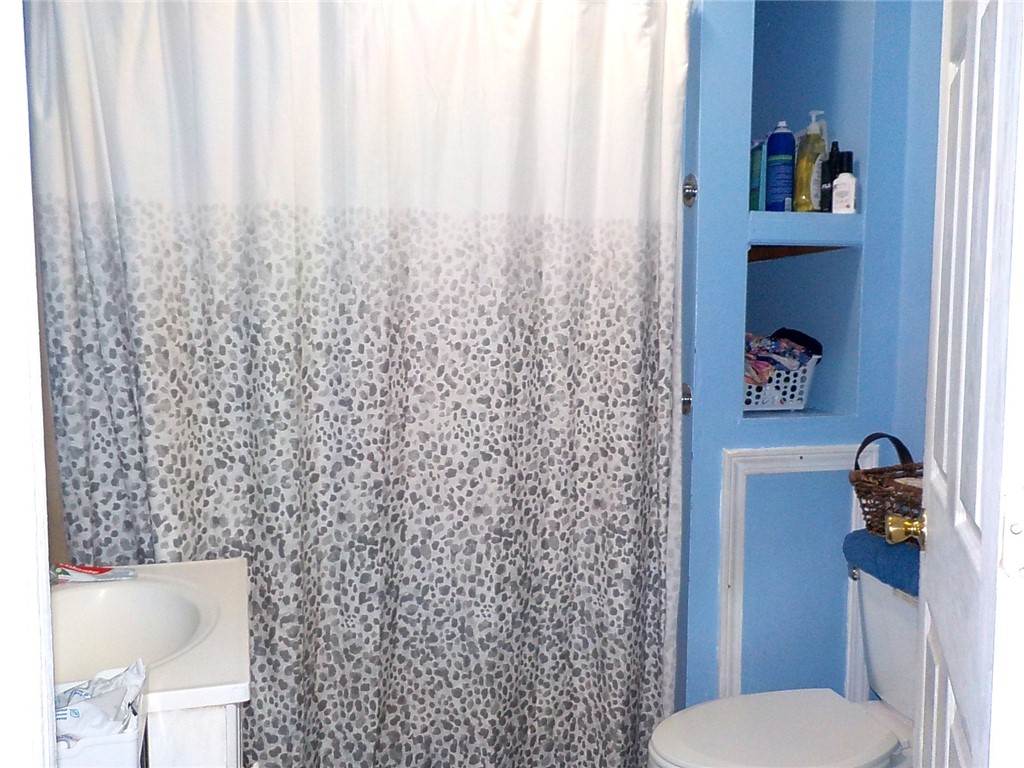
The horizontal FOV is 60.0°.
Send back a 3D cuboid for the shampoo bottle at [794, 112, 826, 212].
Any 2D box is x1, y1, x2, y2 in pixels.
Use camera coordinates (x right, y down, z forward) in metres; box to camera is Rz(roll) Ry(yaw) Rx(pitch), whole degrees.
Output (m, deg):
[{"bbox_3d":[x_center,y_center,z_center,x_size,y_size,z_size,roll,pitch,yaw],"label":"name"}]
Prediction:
[{"bbox_3d":[0.700,-0.517,2.089,0.066,0.243,0.053,-3,6,-32],"label":"shampoo bottle"}]

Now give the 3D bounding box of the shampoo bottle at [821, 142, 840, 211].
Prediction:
[{"bbox_3d":[0.763,-0.489,2.121,0.052,0.180,0.042,1,5,3],"label":"shampoo bottle"}]

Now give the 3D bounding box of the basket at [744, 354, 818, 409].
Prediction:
[{"bbox_3d":[0.625,-0.012,2.312,0.252,0.136,0.230,-1,5,-10],"label":"basket"}]

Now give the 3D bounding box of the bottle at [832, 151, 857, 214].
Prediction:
[{"bbox_3d":[0.781,-0.470,2.083,0.053,0.150,0.040,1,5,13],"label":"bottle"}]

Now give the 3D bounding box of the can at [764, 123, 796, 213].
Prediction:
[{"bbox_3d":[0.623,-0.501,2.061,0.065,0.214,0.065,2,5,18],"label":"can"}]

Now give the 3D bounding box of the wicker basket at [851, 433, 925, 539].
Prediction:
[{"bbox_3d":[0.892,0.228,1.818,0.240,0.212,0.280,-2,6,-28],"label":"wicker basket"}]

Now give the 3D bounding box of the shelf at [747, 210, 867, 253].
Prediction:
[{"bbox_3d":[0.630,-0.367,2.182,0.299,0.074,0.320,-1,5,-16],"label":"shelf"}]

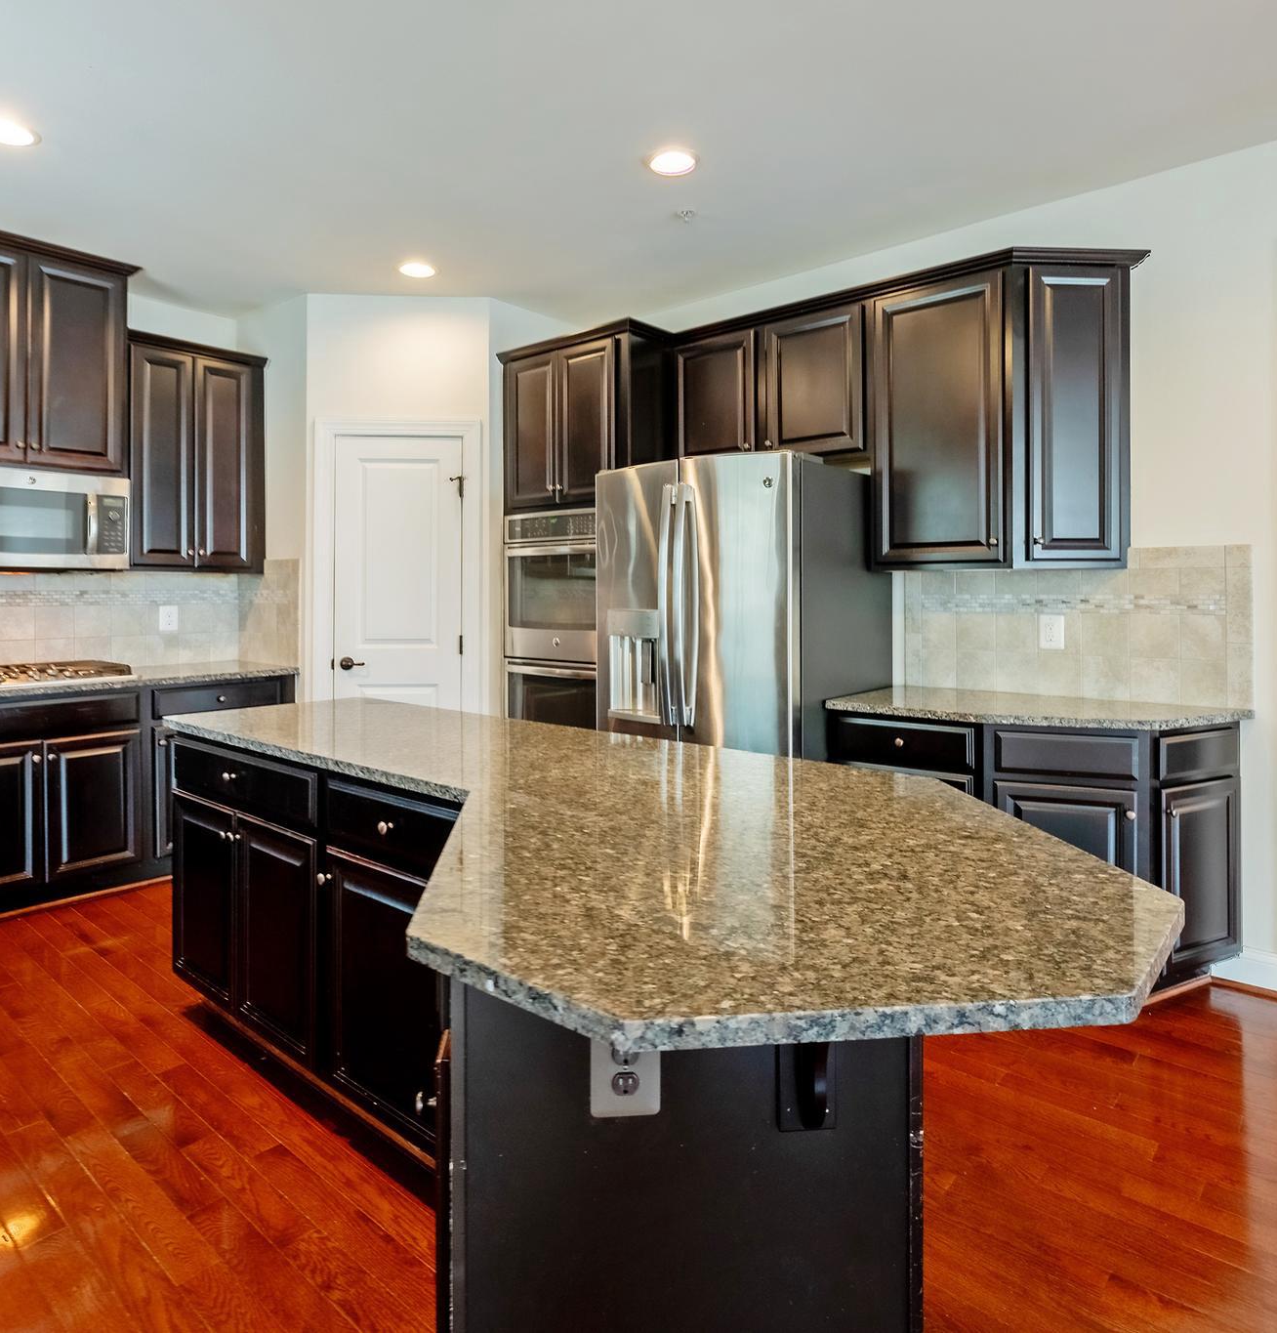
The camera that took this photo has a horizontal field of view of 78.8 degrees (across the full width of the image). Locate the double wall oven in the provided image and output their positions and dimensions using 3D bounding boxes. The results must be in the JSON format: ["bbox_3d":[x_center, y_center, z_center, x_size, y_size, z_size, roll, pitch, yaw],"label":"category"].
[{"bbox_3d":[-0.183,-0.072,3.788,0.756,1.340,0.600,3,4,38],"label":"double wall oven"}]

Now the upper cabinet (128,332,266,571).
[{"bbox_3d":[-2.348,-1.064,4.074,0.370,1.152,0.632,3,5,43],"label":"upper cabinet"}]

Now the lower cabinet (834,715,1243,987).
[{"bbox_3d":[1.329,0.620,2.652,1.155,0.900,0.620,3,4,38],"label":"lower cabinet"}]

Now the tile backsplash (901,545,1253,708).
[{"bbox_3d":[1.538,-0.161,2.870,1.148,0.538,0.020,3,4,38],"label":"tile backsplash"}]

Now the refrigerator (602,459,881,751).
[{"bbox_3d":[0.427,0.121,3.150,0.860,1.790,0.840,3,4,38],"label":"refrigerator"}]

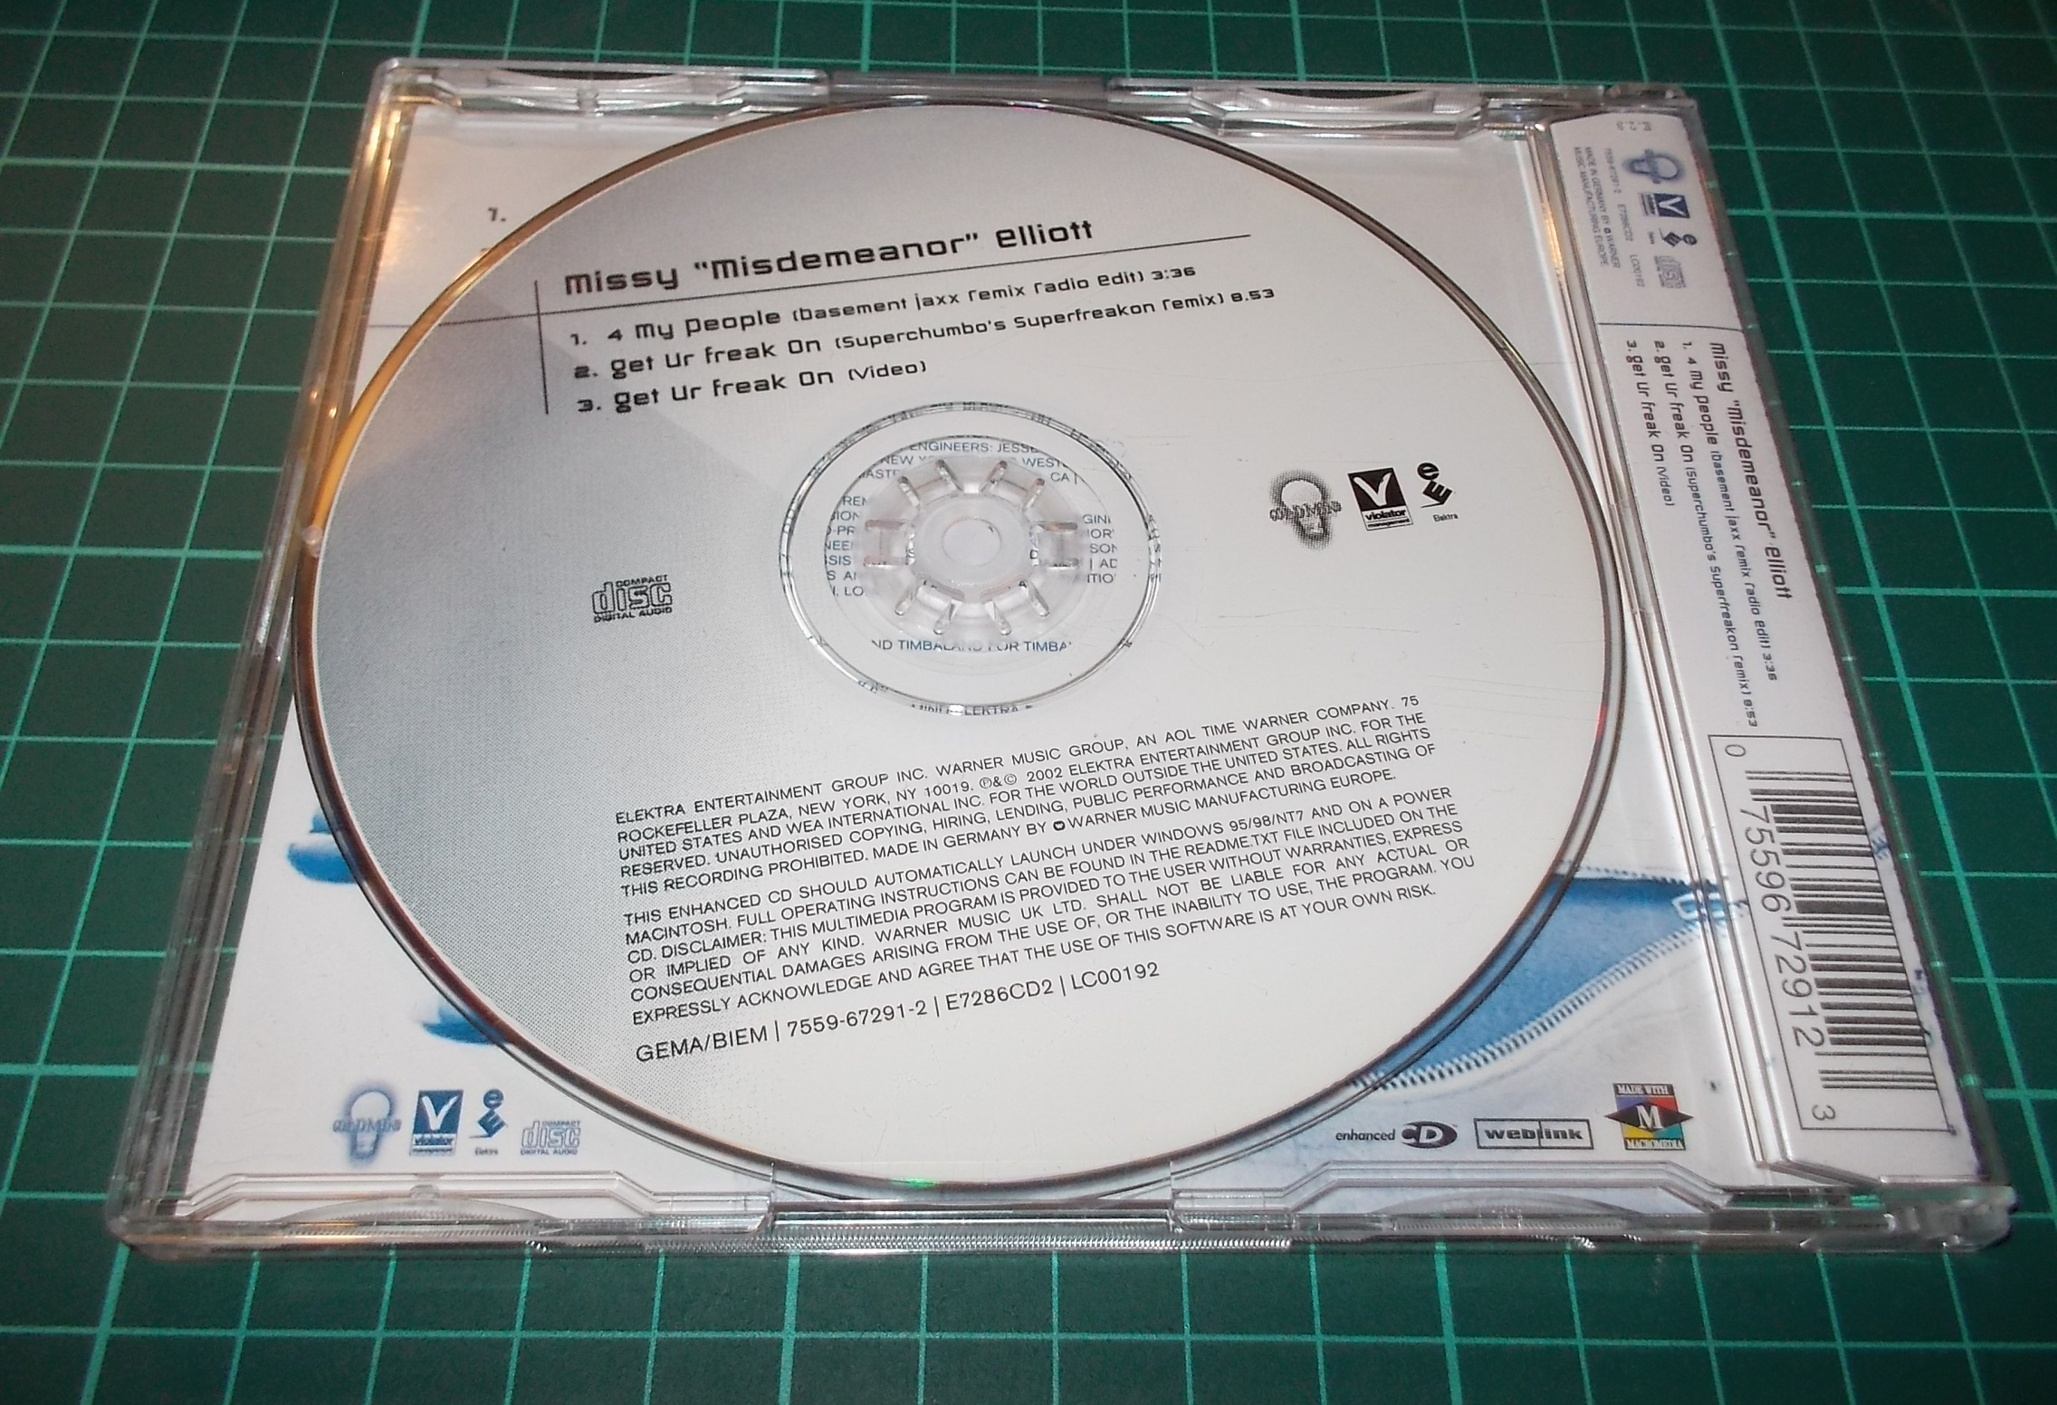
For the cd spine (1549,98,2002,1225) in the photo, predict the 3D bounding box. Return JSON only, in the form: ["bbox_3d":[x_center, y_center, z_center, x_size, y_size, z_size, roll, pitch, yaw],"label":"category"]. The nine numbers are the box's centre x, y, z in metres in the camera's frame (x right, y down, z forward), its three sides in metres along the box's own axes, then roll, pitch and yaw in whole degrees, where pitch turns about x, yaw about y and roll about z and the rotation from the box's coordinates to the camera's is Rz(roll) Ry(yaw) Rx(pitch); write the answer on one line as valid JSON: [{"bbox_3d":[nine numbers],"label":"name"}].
[{"bbox_3d":[0.065,-0.013,0.163,0.017,0.006,0.118,1,60,-2],"label":"cd spine"}]

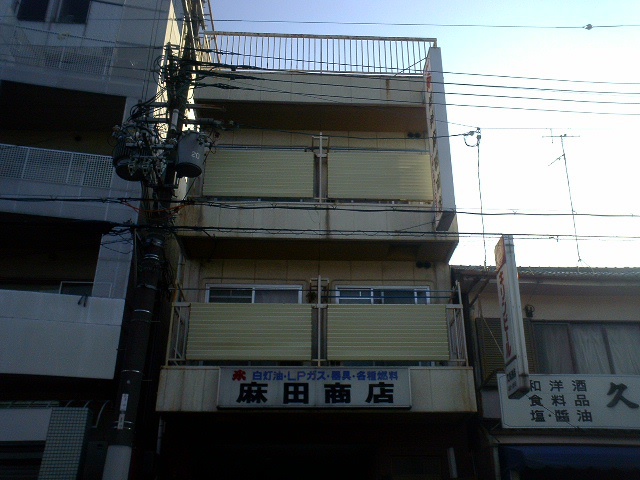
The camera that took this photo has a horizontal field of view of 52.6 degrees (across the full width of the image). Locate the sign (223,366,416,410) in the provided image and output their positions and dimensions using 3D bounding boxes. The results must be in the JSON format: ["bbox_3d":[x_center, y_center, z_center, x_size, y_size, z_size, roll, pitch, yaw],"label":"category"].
[{"bbox_3d":[-0.073,2.187,9.552,2.826,0.601,0.150,1,-26,-2],"label":"sign"}]

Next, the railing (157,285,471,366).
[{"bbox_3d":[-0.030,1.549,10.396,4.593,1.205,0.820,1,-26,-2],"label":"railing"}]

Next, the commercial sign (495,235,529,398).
[{"bbox_3d":[3.107,1.193,10.513,0.160,2.618,0.521,3,-28,-1],"label":"commercial sign"}]

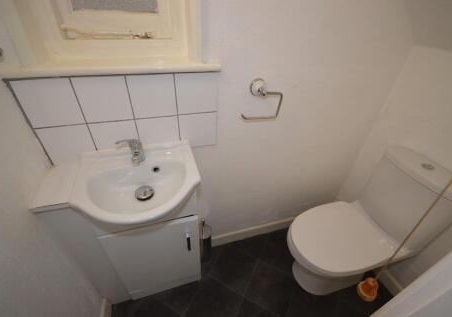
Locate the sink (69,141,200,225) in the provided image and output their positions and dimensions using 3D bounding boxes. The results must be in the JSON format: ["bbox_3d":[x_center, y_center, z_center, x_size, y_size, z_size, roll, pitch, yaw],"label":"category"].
[{"bbox_3d":[-0.296,0.105,0.685,0.396,0.150,0.344,-9,36,-15],"label":"sink"}]

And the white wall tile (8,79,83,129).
[{"bbox_3d":[-0.534,-0.166,0.603,0.145,0.147,0.008,-9,33,-16],"label":"white wall tile"}]

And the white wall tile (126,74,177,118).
[{"bbox_3d":[-0.256,-0.219,0.701,0.151,0.148,0.008,-9,36,-15],"label":"white wall tile"}]

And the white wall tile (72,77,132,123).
[{"bbox_3d":[-0.392,-0.188,0.644,0.149,0.147,0.008,-9,33,-16],"label":"white wall tile"}]

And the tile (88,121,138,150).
[{"bbox_3d":[-0.396,-0.061,0.723,0.149,0.149,0.008,-9,33,-16],"label":"tile"}]

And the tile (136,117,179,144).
[{"bbox_3d":[-0.260,-0.093,0.786,0.151,0.150,0.008,-9,36,-15],"label":"tile"}]

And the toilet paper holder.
[{"bbox_3d":[0.132,-0.232,0.779,0.170,0.148,0.072,-9,33,-16],"label":"toilet paper holder"}]

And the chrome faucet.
[{"bbox_3d":[-0.334,-0.015,0.687,0.090,0.090,0.102,-9,36,-15],"label":"chrome faucet"}]

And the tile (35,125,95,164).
[{"bbox_3d":[-0.537,-0.039,0.682,0.145,0.149,0.008,-9,33,-16],"label":"tile"}]

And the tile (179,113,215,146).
[{"bbox_3d":[-0.114,-0.116,0.826,0.151,0.150,0.008,-9,36,-15],"label":"tile"}]

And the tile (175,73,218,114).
[{"bbox_3d":[-0.110,-0.241,0.741,0.151,0.148,0.008,-9,36,-15],"label":"tile"}]

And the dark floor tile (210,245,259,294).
[{"bbox_3d":[0.050,0.619,1.130,0.212,0.008,0.212,17,35,24],"label":"dark floor tile"}]

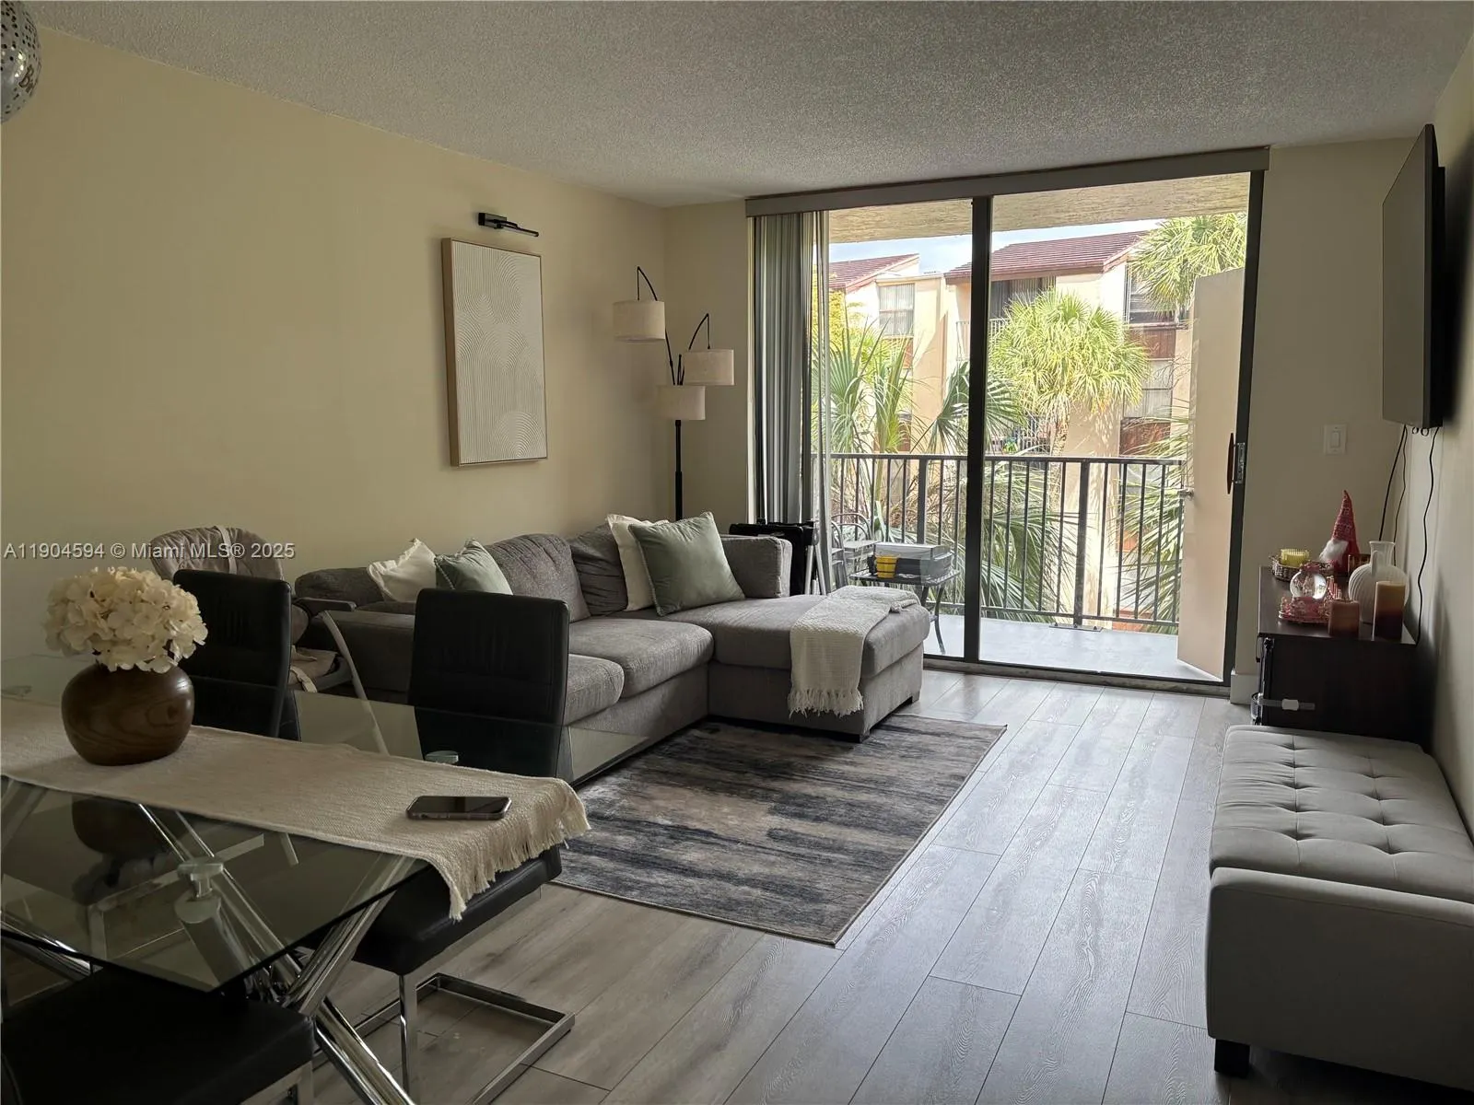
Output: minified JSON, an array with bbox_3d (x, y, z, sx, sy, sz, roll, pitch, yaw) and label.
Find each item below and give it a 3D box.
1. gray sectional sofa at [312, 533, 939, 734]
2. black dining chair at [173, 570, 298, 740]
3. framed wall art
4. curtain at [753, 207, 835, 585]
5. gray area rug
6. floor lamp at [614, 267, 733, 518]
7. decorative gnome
[{"bbox_3d":[-0.367,0.390,4.471,1.640,0.830,2.320,3,9,26],"label":"gray sectional sofa"},{"bbox_3d":[-1.400,0.582,2.682,0.440,0.970,0.580,3,9,26],"label":"black dining chair"},{"bbox_3d":[-1.035,-0.852,4.817,0.050,0.918,0.605,3,9,26],"label":"framed wall art"},{"bbox_3d":[0.290,-0.586,5.838,0.430,2.330,0.110,3,9,26],"label":"curtain"},{"bbox_3d":[0.027,0.842,4.167,1.530,0.012,2.120,3,9,26],"label":"gray area rug"},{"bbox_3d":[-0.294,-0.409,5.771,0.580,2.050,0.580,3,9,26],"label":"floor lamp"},{"bbox_3d":[2.540,-0.075,4.662,0.155,0.360,0.155,-3,8,-19],"label":"decorative gnome"}]

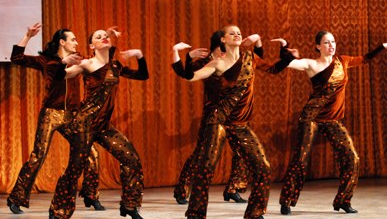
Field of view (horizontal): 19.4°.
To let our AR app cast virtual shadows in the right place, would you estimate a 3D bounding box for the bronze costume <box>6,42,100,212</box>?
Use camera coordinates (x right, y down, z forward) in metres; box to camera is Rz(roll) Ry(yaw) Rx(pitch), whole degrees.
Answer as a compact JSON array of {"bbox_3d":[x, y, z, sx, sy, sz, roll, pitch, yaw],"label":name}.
[{"bbox_3d":[-1.233,0.158,9.950,0.780,1.460,0.520,-2,3,-42],"label":"bronze costume"}]

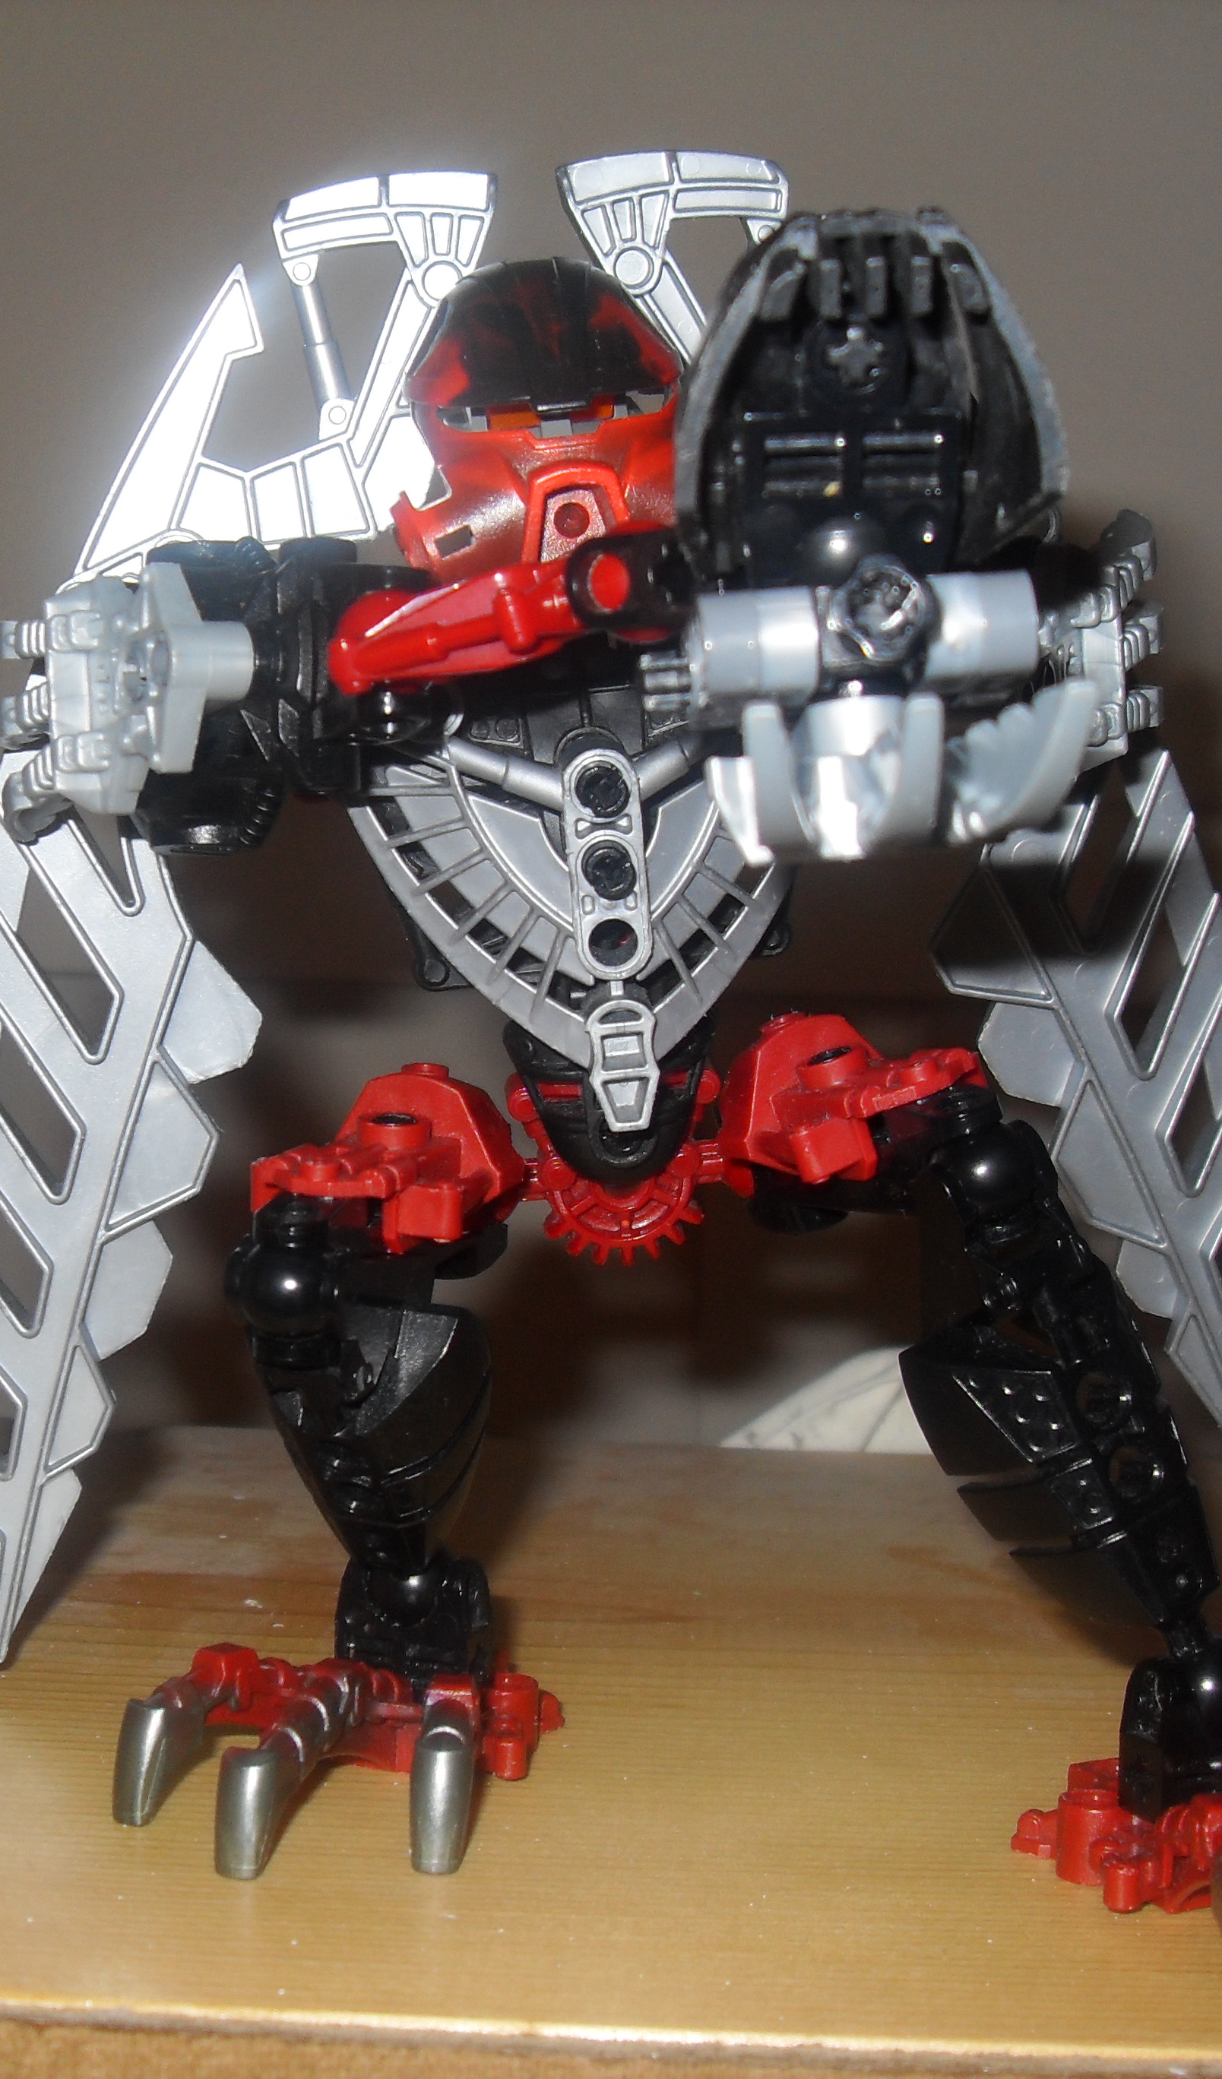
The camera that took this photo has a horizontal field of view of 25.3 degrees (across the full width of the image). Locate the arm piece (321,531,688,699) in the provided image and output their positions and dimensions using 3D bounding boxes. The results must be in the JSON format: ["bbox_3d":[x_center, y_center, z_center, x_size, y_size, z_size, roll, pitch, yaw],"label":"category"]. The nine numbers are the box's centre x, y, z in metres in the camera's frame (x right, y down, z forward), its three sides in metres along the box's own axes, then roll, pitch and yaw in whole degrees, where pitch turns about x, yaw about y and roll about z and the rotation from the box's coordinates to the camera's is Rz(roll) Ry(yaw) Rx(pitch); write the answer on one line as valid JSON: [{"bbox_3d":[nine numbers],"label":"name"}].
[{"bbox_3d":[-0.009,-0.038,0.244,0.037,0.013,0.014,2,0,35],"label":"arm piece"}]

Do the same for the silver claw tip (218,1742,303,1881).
[{"bbox_3d":[-0.039,0.084,0.297,0.008,0.015,0.009,6,5,20],"label":"silver claw tip"}]

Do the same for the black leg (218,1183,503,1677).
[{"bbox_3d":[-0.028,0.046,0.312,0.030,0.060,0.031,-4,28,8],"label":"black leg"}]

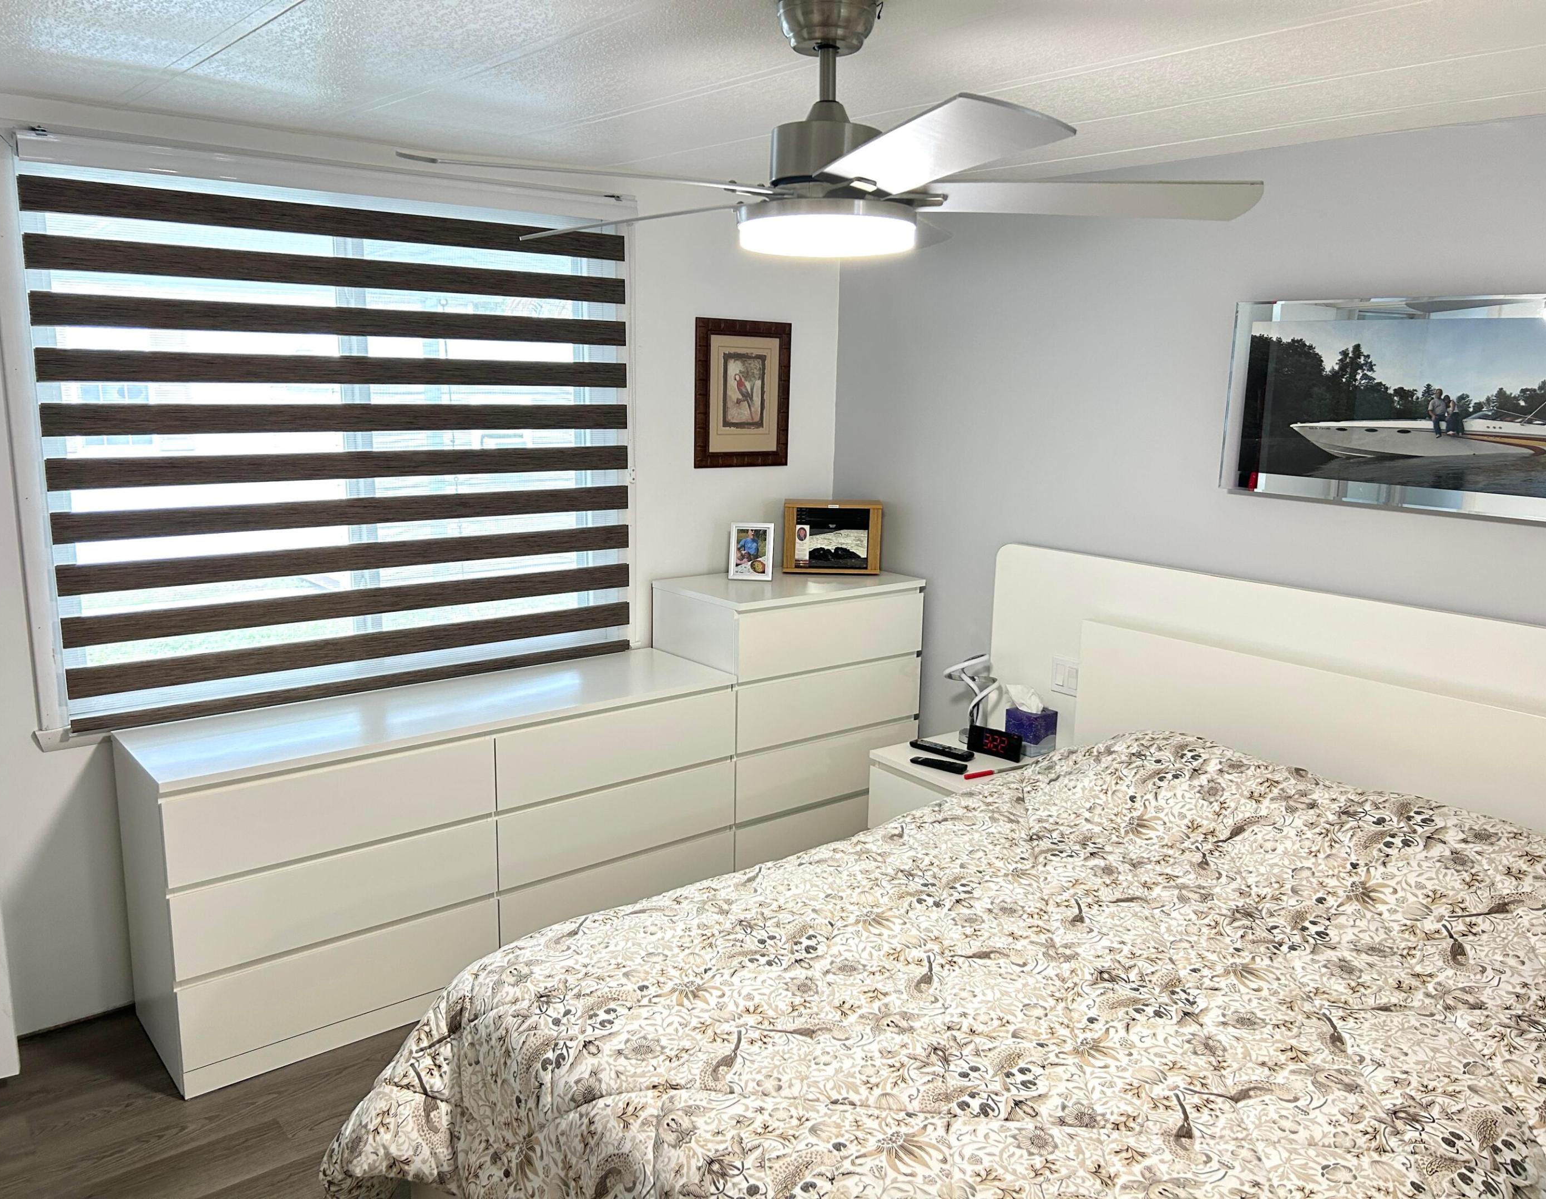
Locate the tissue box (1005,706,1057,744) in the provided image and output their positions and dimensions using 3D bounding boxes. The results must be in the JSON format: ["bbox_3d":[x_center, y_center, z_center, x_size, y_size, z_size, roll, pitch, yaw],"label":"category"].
[{"bbox_3d":[0.798,0.406,3.713,0.110,0.124,0.110,-7,13,-36],"label":"tissue box"}]

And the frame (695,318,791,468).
[{"bbox_3d":[-0.105,-0.704,4.124,0.410,0.496,0.025,-8,14,-38],"label":"frame"}]

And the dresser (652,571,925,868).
[{"bbox_3d":[0.052,0.429,4.123,0.800,1.000,0.480,-8,14,-38],"label":"dresser"}]

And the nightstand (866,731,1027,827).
[{"bbox_3d":[0.608,0.745,3.716,0.480,0.550,0.400,-7,13,-35],"label":"nightstand"}]

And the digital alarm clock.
[{"bbox_3d":[0.683,0.438,3.663,0.178,0.077,0.037,10,14,40],"label":"digital alarm clock"}]

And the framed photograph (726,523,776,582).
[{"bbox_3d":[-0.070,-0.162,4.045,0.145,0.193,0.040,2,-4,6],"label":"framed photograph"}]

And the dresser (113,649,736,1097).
[{"bbox_3d":[-0.887,0.664,3.395,1.600,0.780,0.480,-8,14,-38],"label":"dresser"}]

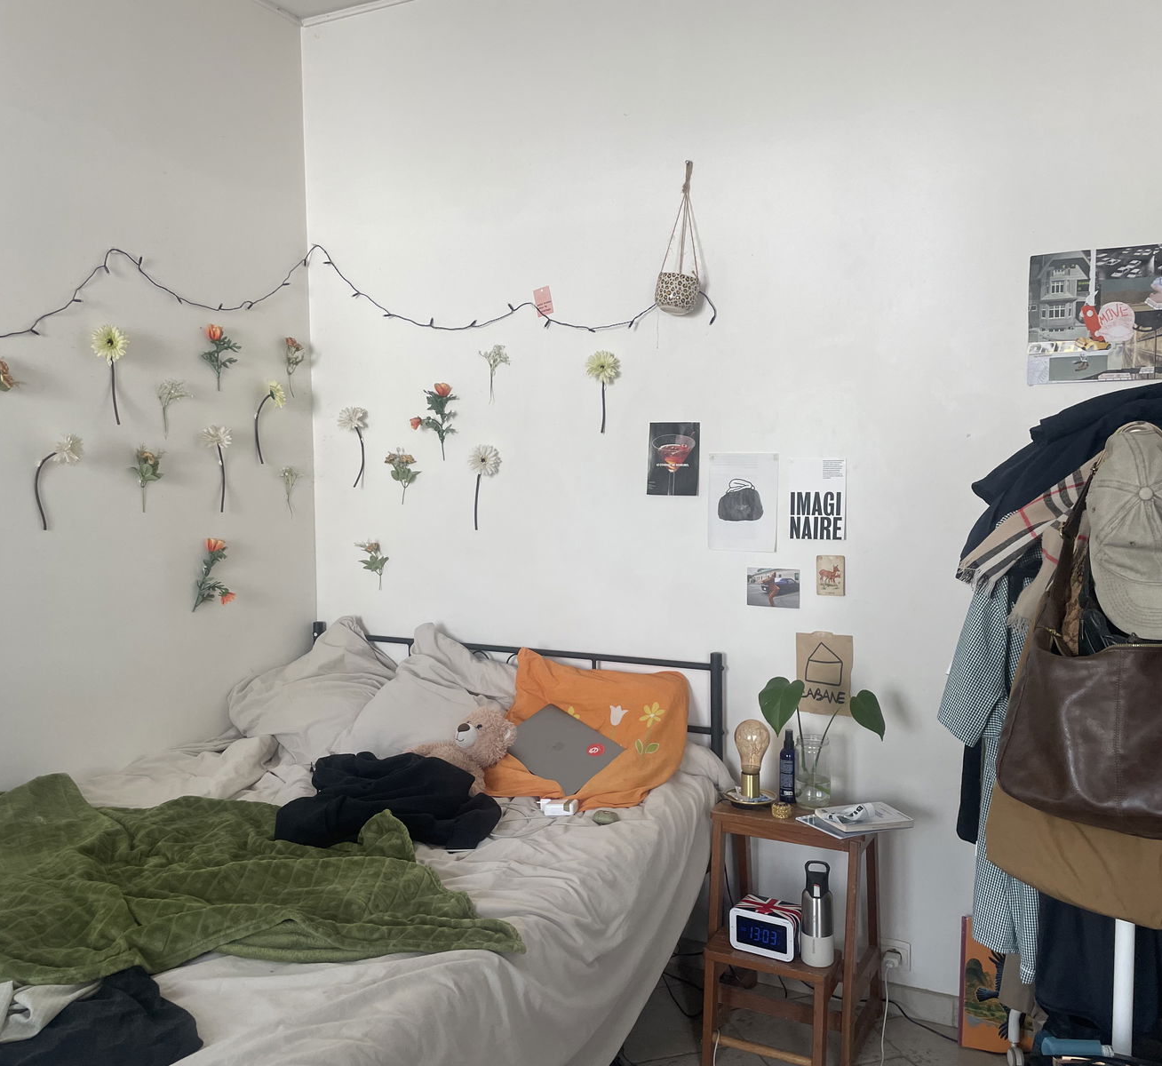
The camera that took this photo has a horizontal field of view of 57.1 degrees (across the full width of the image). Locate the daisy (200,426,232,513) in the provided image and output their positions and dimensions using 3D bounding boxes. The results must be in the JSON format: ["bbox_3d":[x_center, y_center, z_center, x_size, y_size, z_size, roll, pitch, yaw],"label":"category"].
[{"bbox_3d":[-1.081,-0.187,3.161,0.060,0.260,0.080,1,4,28],"label":"daisy"}]

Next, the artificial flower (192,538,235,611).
[{"bbox_3d":[-1.066,0.121,3.095,0.065,0.210,0.140,1,4,27],"label":"artificial flower"}]

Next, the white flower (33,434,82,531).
[{"bbox_3d":[-1.306,-0.126,2.663,0.090,0.240,0.095,1,4,27],"label":"white flower"}]

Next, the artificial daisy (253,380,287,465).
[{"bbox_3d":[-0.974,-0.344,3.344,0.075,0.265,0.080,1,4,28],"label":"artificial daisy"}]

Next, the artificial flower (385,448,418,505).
[{"bbox_3d":[-0.567,-0.177,3.376,0.098,0.176,0.050,1,4,28],"label":"artificial flower"}]

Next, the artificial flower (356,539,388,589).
[{"bbox_3d":[-0.675,0.100,3.454,0.100,0.160,0.045,1,4,28],"label":"artificial flower"}]

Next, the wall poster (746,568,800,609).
[{"bbox_3d":[0.515,0.148,2.856,0.145,0.103,0.004,1,4,27],"label":"wall poster"}]

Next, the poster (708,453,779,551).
[{"bbox_3d":[0.438,-0.081,2.877,0.194,0.262,0.006,1,4,27],"label":"poster"}]

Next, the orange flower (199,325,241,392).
[{"bbox_3d":[-1.071,-0.517,3.169,0.060,0.190,0.110,1,4,28],"label":"orange flower"}]

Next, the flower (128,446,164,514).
[{"bbox_3d":[-1.168,-0.145,2.869,0.070,0.182,0.100,1,4,27],"label":"flower"}]

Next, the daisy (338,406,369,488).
[{"bbox_3d":[-0.732,-0.275,3.433,0.115,0.255,0.070,1,4,27],"label":"daisy"}]

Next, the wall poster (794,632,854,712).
[{"bbox_3d":[0.638,0.372,2.799,0.146,0.214,0.008,1,4,28],"label":"wall poster"}]

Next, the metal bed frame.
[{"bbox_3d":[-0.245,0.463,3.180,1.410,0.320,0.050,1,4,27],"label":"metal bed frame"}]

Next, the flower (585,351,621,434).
[{"bbox_3d":[0.063,-0.397,3.028,0.100,0.232,0.050,1,4,28],"label":"flower"}]

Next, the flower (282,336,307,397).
[{"bbox_3d":[-0.910,-0.529,3.390,0.055,0.183,0.078,1,4,27],"label":"flower"}]

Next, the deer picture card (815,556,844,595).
[{"bbox_3d":[0.647,0.111,2.760,0.074,0.104,0.008,1,4,27],"label":"deer picture card"}]

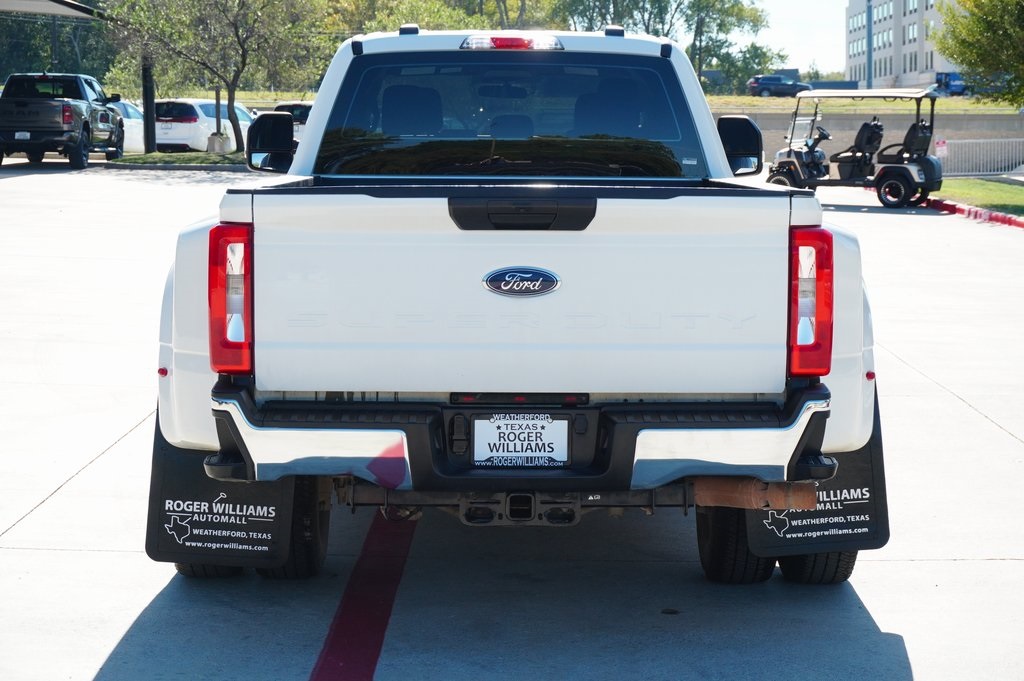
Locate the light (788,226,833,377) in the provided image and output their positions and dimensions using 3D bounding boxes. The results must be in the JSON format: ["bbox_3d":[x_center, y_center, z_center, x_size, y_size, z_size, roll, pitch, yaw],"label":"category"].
[{"bbox_3d":[0.964,-0.124,6.690,0.133,0.470,0.160,0,6,-1],"label":"light"}]

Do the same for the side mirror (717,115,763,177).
[{"bbox_3d":[1.138,-0.978,10.400,0.240,0.305,0.170,0,6,-1],"label":"side mirror"}]

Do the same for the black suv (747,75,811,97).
[{"bbox_3d":[20.926,-19.872,162.000,4.820,1.760,1.940,-1,7,-14],"label":"black suv"}]

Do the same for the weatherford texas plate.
[{"bbox_3d":[0.028,0.316,6.550,0.304,0.172,0.020,0,6,-1],"label":"weatherford texas plate"}]

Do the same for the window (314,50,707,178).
[{"bbox_3d":[-0.005,-1.014,9.250,1.720,0.570,0.060,0,-7,-1],"label":"window"}]

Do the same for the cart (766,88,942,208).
[{"bbox_3d":[6.174,-3.479,37.400,2.980,2.000,1.240,4,7,32],"label":"cart"}]

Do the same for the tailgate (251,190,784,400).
[{"bbox_3d":[0.030,-0.155,6.650,1.705,0.640,0.100,0,6,-1],"label":"tailgate"}]

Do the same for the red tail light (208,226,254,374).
[{"bbox_3d":[-0.903,-0.132,6.685,0.133,0.470,0.160,0,6,-1],"label":"red tail light"}]

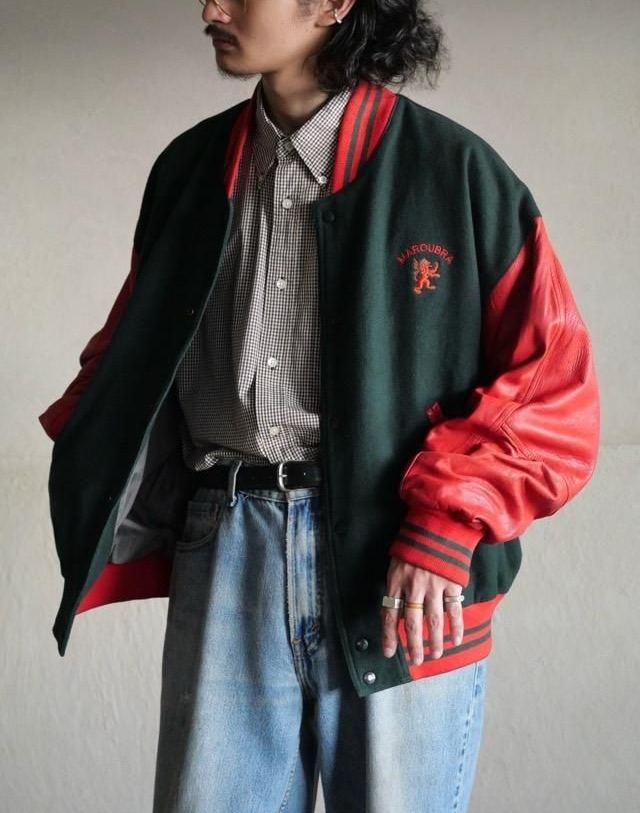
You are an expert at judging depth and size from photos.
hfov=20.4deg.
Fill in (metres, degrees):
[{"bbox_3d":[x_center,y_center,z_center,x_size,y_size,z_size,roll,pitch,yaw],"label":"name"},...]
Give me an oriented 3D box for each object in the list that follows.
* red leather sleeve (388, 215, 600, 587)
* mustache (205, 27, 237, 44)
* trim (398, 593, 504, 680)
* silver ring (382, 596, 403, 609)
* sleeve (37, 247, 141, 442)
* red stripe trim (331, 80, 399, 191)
[{"bbox_3d":[0.197,-0.007,2.000,0.200,0.420,0.270,1,3,30],"label":"red leather sleeve"},{"bbox_3d":[-0.118,-0.431,2.060,0.022,0.017,0.055,-2,3,-37],"label":"mustache"},{"bbox_3d":[0.151,0.263,2.040,0.170,0.080,0.065,-2,3,-37],"label":"trim"},{"bbox_3d":[0.077,0.212,1.920,0.022,0.011,0.022,1,2,18],"label":"silver ring"},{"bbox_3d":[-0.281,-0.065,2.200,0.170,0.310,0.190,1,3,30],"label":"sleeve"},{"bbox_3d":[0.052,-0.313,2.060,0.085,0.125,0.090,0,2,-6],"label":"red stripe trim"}]

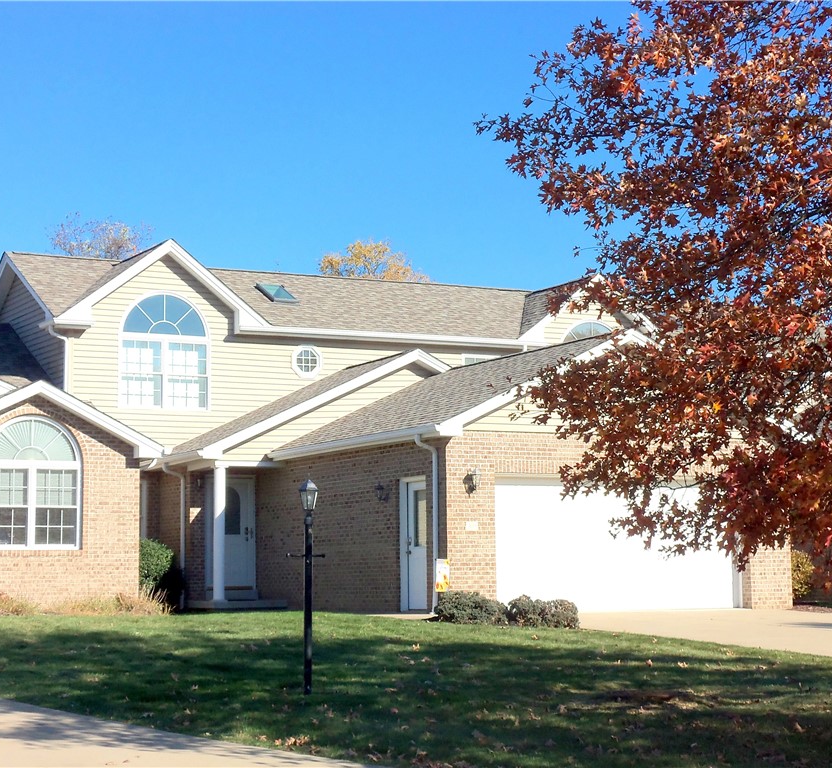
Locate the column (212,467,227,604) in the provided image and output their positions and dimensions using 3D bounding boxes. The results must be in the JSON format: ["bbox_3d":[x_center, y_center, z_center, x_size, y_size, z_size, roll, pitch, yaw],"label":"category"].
[{"bbox_3d":[-3.420,2.596,31.950,0.240,2.420,0.240,-1,-6,0],"label":"column"}]

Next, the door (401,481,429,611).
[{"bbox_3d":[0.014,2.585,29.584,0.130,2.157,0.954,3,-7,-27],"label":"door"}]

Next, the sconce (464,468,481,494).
[{"bbox_3d":[0.846,1.478,27.638,0.170,0.400,0.230,3,-7,-29],"label":"sconce"}]

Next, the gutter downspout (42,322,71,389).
[{"bbox_3d":[-6.258,-0.456,32.150,0.400,1.240,0.100,3,-7,-29],"label":"gutter downspout"}]

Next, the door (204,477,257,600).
[{"bbox_3d":[-3.572,2.893,35.180,1.021,2.274,0.130,3,-7,-27],"label":"door"}]

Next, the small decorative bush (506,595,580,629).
[{"bbox_3d":[1.797,3.206,25.850,1.020,0.490,1.000,3,-7,-29],"label":"small decorative bush"}]

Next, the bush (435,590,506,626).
[{"bbox_3d":[0.805,3.241,26.600,1.050,0.500,1.000,3,-7,-29],"label":"bush"}]

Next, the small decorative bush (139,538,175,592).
[{"bbox_3d":[-4.647,3.225,31.800,0.920,1.050,0.900,3,-7,-29],"label":"small decorative bush"}]

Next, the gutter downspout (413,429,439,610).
[{"bbox_3d":[0.141,2.185,28.780,0.394,2.785,0.090,3,-7,-27],"label":"gutter downspout"}]

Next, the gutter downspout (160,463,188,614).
[{"bbox_3d":[-4.621,2.893,34.879,0.454,2.796,0.090,3,-7,-27],"label":"gutter downspout"}]

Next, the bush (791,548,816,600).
[{"bbox_3d":[7.078,3.525,33.764,0.700,0.989,0.700,3,-7,-27],"label":"bush"}]

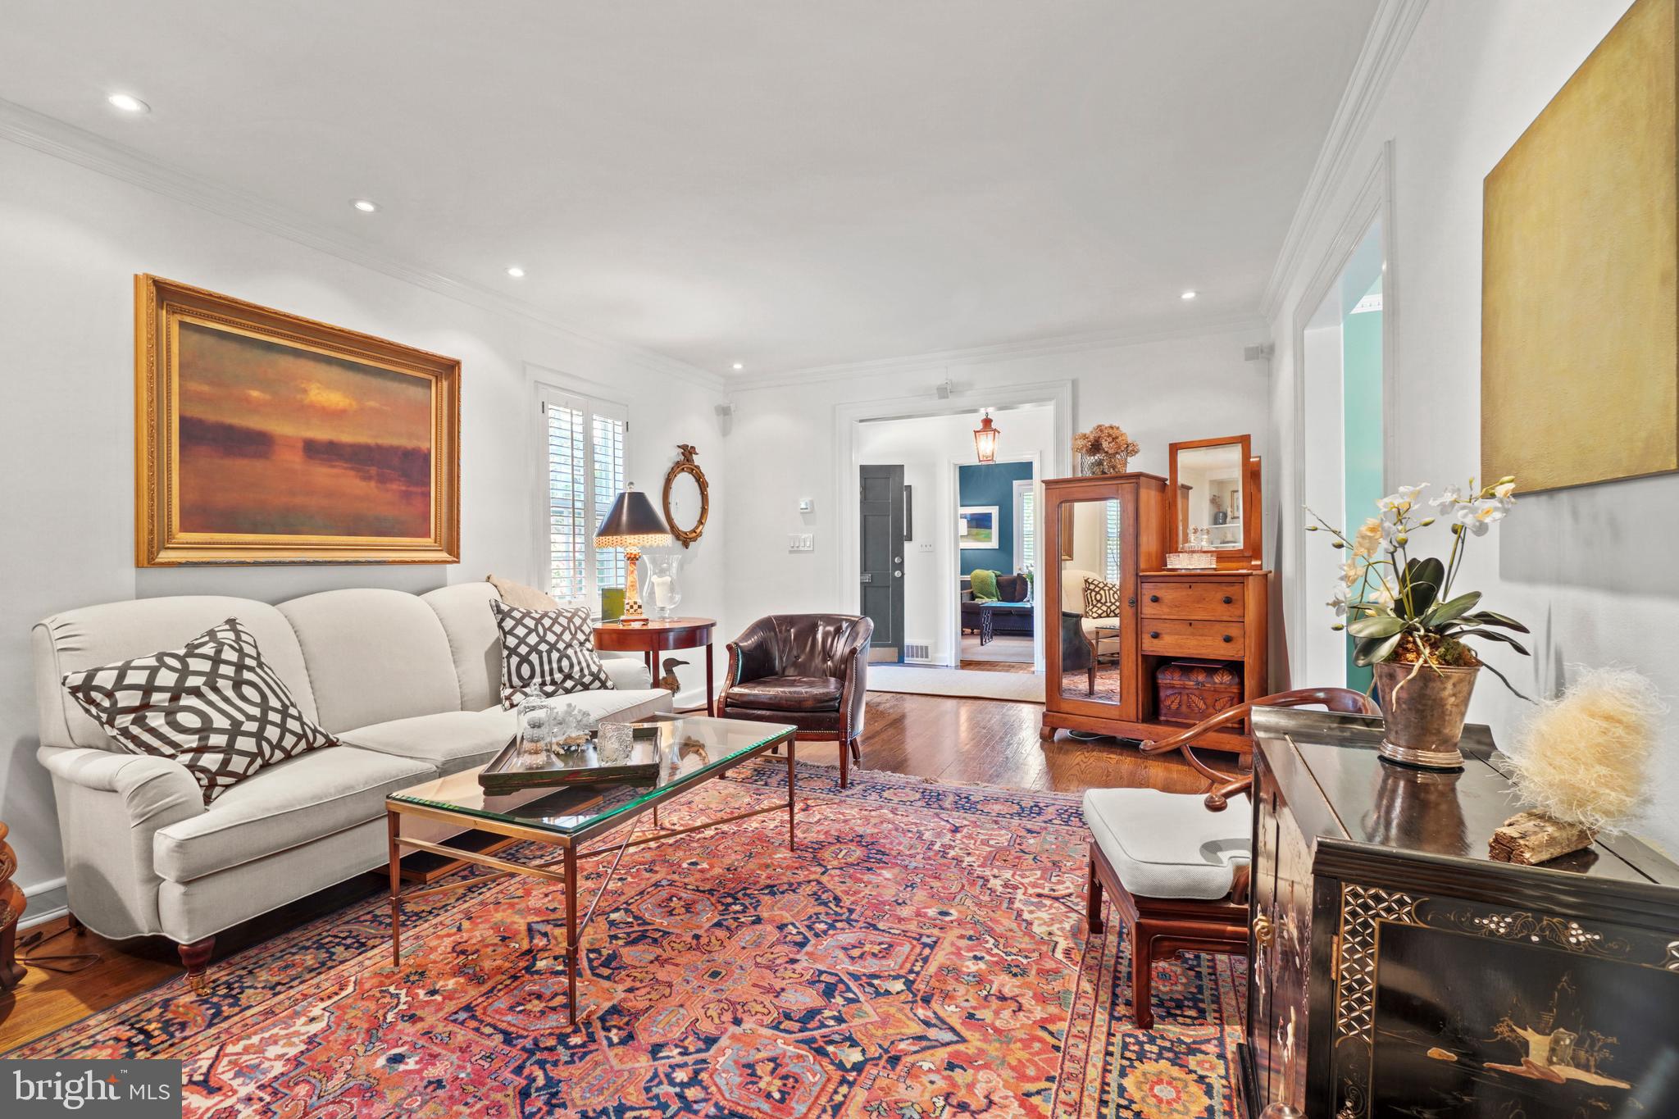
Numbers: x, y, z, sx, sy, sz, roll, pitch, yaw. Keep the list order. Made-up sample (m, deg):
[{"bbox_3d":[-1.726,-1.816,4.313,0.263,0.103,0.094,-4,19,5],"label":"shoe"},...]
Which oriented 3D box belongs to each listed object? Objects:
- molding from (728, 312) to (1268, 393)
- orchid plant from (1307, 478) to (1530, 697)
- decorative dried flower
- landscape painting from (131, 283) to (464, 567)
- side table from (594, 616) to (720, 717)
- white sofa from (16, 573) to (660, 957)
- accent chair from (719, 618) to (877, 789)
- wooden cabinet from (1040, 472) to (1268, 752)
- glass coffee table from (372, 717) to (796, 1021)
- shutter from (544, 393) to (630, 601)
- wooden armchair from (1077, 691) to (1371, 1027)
[{"bbox_3d":[0.770,-1.380,4.782,3.724,0.112,0.090,0,1,25],"label":"molding"},{"bbox_3d":[0.936,0.051,1.131,0.274,0.358,0.280,0,1,25],"label":"orchid plant"},{"bbox_3d":[1.586,-0.706,4.182,0.364,0.235,0.336,0,1,41],"label":"decorative dried flower"},{"bbox_3d":[-2.109,-0.471,2.891,0.090,0.993,1.159,0,1,25],"label":"landscape painting"},{"bbox_3d":[-1.108,0.739,4.194,0.745,0.702,0.745,0,1,25],"label":"side table"},{"bbox_3d":[-1.615,0.615,2.719,0.941,0.977,1.904,0,1,25],"label":"white sofa"},{"bbox_3d":[-0.221,0.699,3.714,0.694,0.784,0.650,0,0,13],"label":"accent chair"},{"bbox_3d":[1.788,0.303,4.024,1.081,1.557,0.482,0,1,41],"label":"wooden cabinet"},{"bbox_3d":[-0.689,0.873,2.289,0.655,0.461,1.120,0,1,25],"label":"glass coffee table"},{"bbox_3d":[-1.521,-0.351,4.274,0.039,1.282,0.706,0,1,25],"label":"shutter"},{"bbox_3d":[1.017,0.715,1.830,0.616,0.773,0.510,0,0,4],"label":"wooden armchair"}]

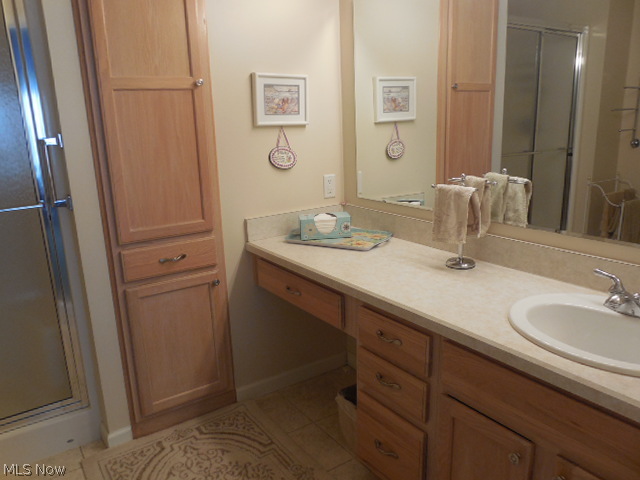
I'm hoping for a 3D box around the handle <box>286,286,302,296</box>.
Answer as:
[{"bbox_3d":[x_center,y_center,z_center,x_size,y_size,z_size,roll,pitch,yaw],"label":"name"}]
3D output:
[{"bbox_3d":[-0.102,0.203,1.900,0.026,0.019,0.104,-11,16,-33],"label":"handle"}]

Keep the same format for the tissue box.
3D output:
[{"bbox_3d":[0.023,-0.064,2.214,0.226,0.093,0.127,-3,14,-5],"label":"tissue box"}]

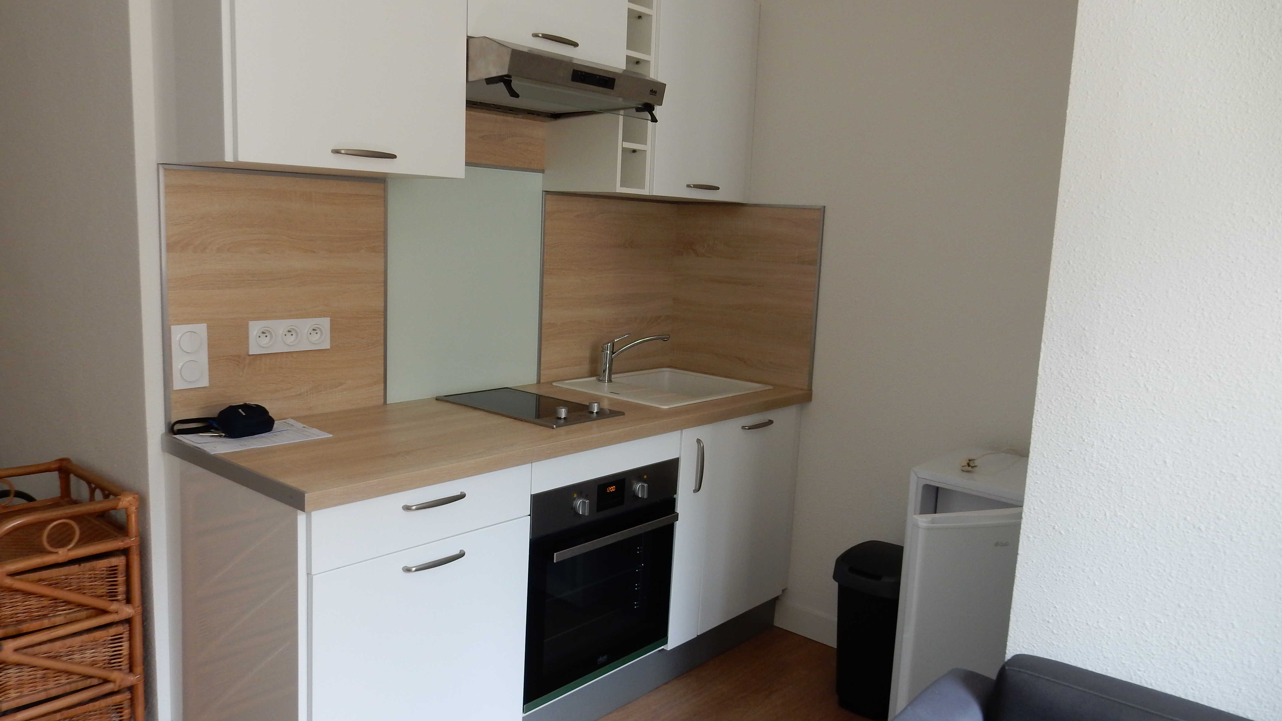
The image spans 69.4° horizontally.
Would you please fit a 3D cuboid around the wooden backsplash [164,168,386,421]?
[{"bbox_3d":[-0.947,-0.165,2.445,0.022,0.640,0.620,10,11,40],"label":"wooden backsplash"}]

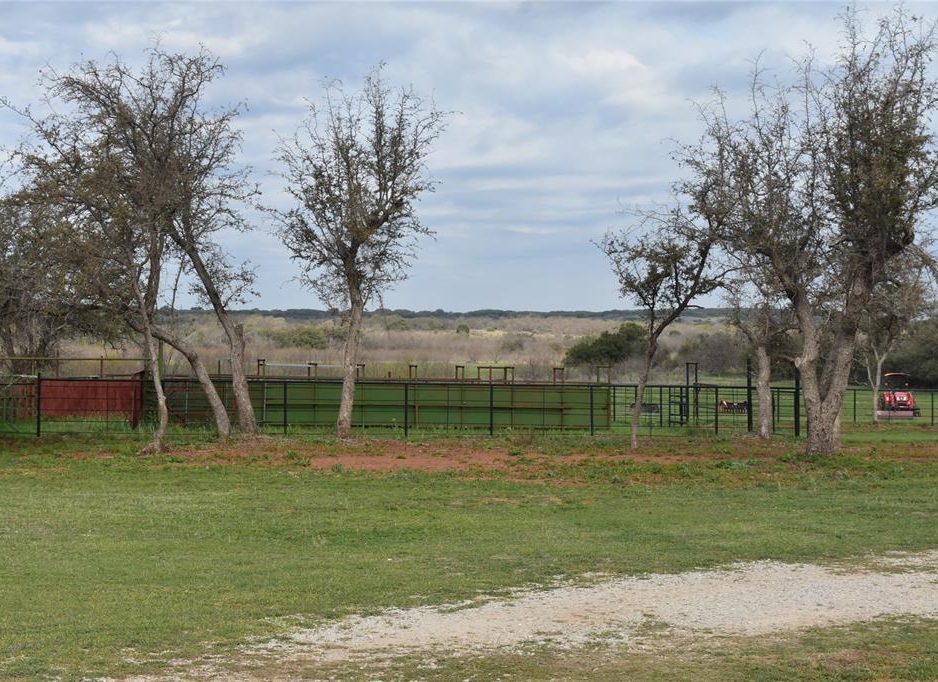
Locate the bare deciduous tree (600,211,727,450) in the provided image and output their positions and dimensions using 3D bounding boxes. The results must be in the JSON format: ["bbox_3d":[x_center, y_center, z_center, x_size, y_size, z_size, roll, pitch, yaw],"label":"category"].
[{"bbox_3d":[4.750,-0.256,50.000,3.130,5.860,2.970,0,1,0],"label":"bare deciduous tree"}]

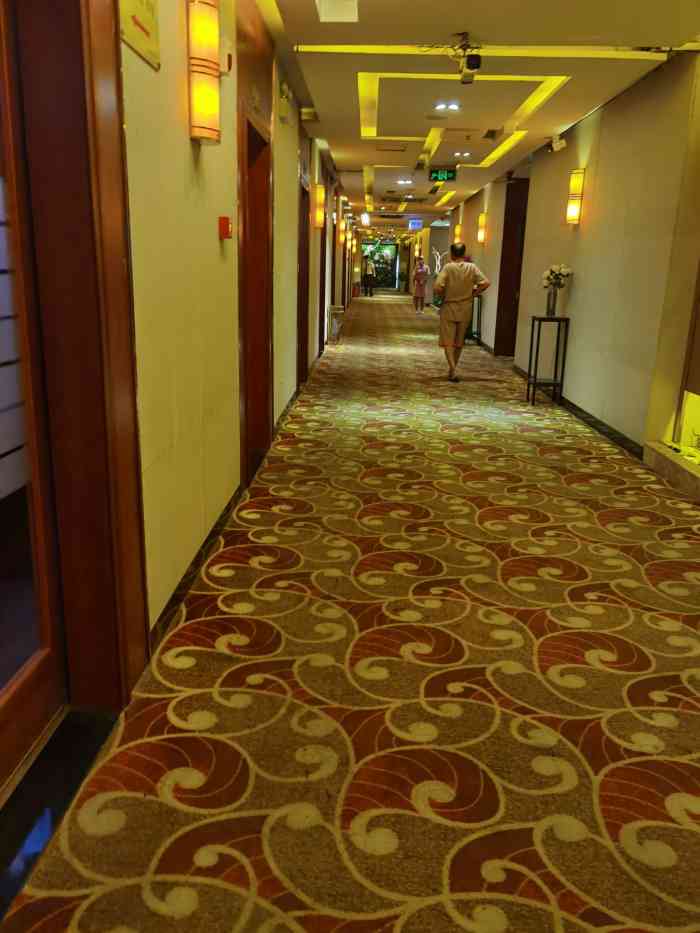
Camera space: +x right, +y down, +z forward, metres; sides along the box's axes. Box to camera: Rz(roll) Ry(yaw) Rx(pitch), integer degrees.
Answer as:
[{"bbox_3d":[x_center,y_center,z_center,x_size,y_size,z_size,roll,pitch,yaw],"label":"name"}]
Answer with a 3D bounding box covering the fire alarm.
[{"bbox_3d":[-0.592,-1.137,3.487,0.045,0.100,0.090,2,15,1],"label":"fire alarm"}]

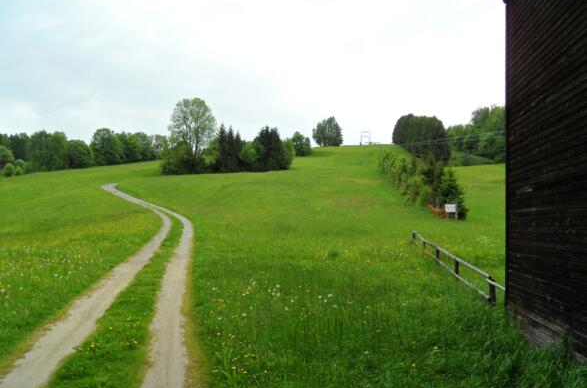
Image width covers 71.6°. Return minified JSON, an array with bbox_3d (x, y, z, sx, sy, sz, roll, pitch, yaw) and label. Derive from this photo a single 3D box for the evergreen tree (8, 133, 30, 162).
[{"bbox_3d":[-70.710,-12.000,105.000,5.600,7.700,5.400,1,-3,0],"label":"evergreen tree"}]

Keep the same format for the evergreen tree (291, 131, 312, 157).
[{"bbox_3d":[2.120,-13.140,108.000,5.800,6.500,5.600,1,-3,0],"label":"evergreen tree"}]

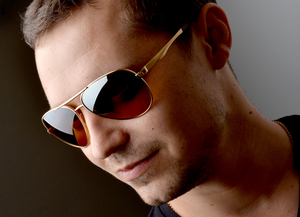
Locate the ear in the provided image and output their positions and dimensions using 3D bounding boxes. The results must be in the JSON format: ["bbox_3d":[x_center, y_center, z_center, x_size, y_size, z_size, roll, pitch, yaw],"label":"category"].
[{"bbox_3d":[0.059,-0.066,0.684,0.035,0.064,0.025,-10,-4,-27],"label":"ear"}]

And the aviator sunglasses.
[{"bbox_3d":[-0.023,-0.025,0.683,0.140,0.050,0.135,-27,14,42],"label":"aviator sunglasses"}]

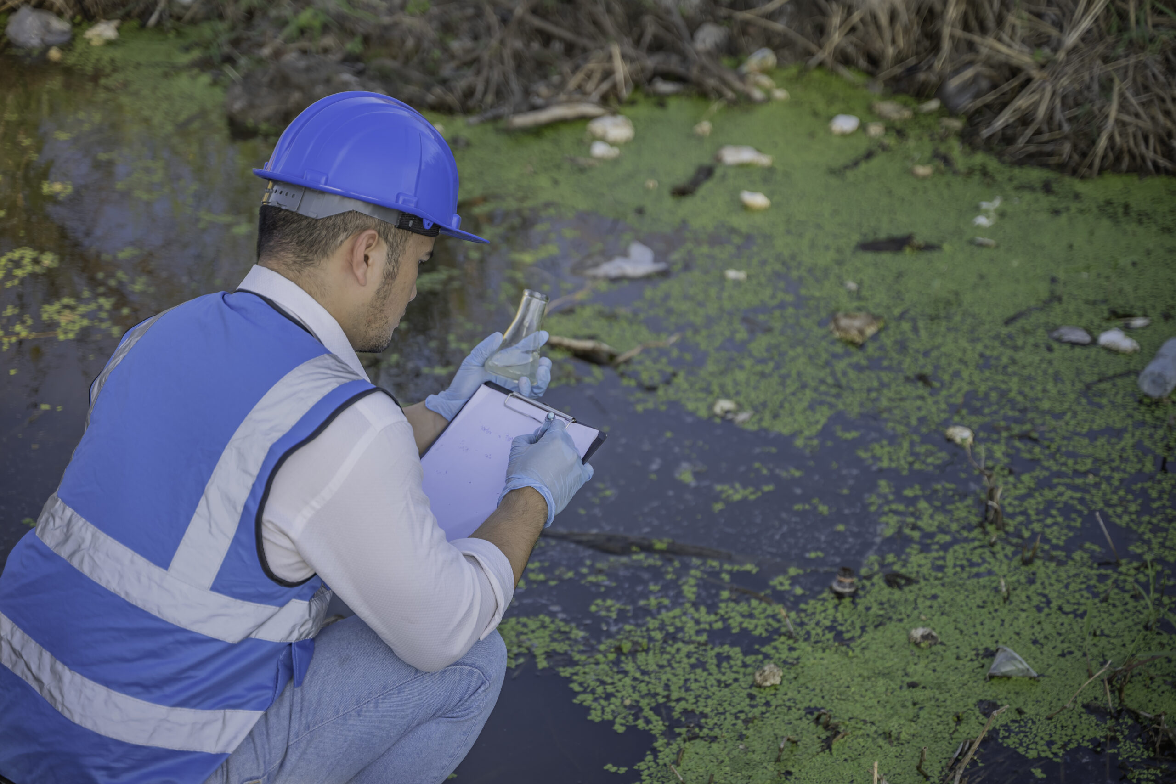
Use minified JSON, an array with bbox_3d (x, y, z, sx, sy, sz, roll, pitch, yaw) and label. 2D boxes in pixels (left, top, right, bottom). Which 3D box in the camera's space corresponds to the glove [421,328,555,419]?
[{"bbox_3d":[-0.126,-0.021,2.760,0.150,0.095,0.095,-27,34,-29],"label":"glove"}]

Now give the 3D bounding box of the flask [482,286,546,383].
[{"bbox_3d":[-0.082,-0.071,2.750,0.073,0.117,0.073,16,16,0],"label":"flask"}]

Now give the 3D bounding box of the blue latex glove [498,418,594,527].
[{"bbox_3d":[-0.050,0.096,2.570,0.098,0.085,0.130,13,44,27],"label":"blue latex glove"}]

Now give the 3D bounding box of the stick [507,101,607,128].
[{"bbox_3d":[-0.100,-0.873,6.800,0.320,0.045,0.065,-8,24,-18],"label":"stick"}]

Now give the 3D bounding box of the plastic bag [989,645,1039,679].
[{"bbox_3d":[0.719,0.458,3.650,0.087,0.048,0.058,0,23,0],"label":"plastic bag"}]

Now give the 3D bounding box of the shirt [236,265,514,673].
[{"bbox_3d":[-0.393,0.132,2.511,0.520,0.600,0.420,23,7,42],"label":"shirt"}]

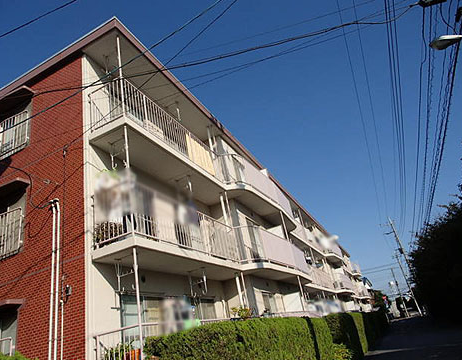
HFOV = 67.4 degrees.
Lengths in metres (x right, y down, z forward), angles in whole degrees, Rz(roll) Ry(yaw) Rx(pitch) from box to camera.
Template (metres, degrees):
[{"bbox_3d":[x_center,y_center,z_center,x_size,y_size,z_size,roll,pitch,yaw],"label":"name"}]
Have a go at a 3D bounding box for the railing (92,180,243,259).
[{"bbox_3d":[-1.277,1.402,8.774,1.010,1.080,4.870,-21,-26,18],"label":"railing"}]

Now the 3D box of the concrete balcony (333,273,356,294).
[{"bbox_3d":[9.497,8.736,28.801,0.900,1.360,7.330,-21,-26,18],"label":"concrete balcony"}]

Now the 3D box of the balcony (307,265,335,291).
[{"bbox_3d":[5.563,5.994,21.517,0.140,1.050,9.940,-21,-26,18],"label":"balcony"}]

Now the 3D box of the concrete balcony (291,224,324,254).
[{"bbox_3d":[4.570,3.854,22.545,1.010,1.320,10.140,-21,-26,18],"label":"concrete balcony"}]

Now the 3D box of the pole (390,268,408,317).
[{"bbox_3d":[26.908,17.910,55.283,0.400,7.480,0.400,-21,-26,18],"label":"pole"}]

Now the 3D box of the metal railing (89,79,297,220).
[{"bbox_3d":[0.051,0.112,12.851,1.660,1.110,12.120,-21,-26,18],"label":"metal railing"}]

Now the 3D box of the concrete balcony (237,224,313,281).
[{"bbox_3d":[1.919,3.143,13.623,0.900,1.400,7.410,-21,-26,18],"label":"concrete balcony"}]

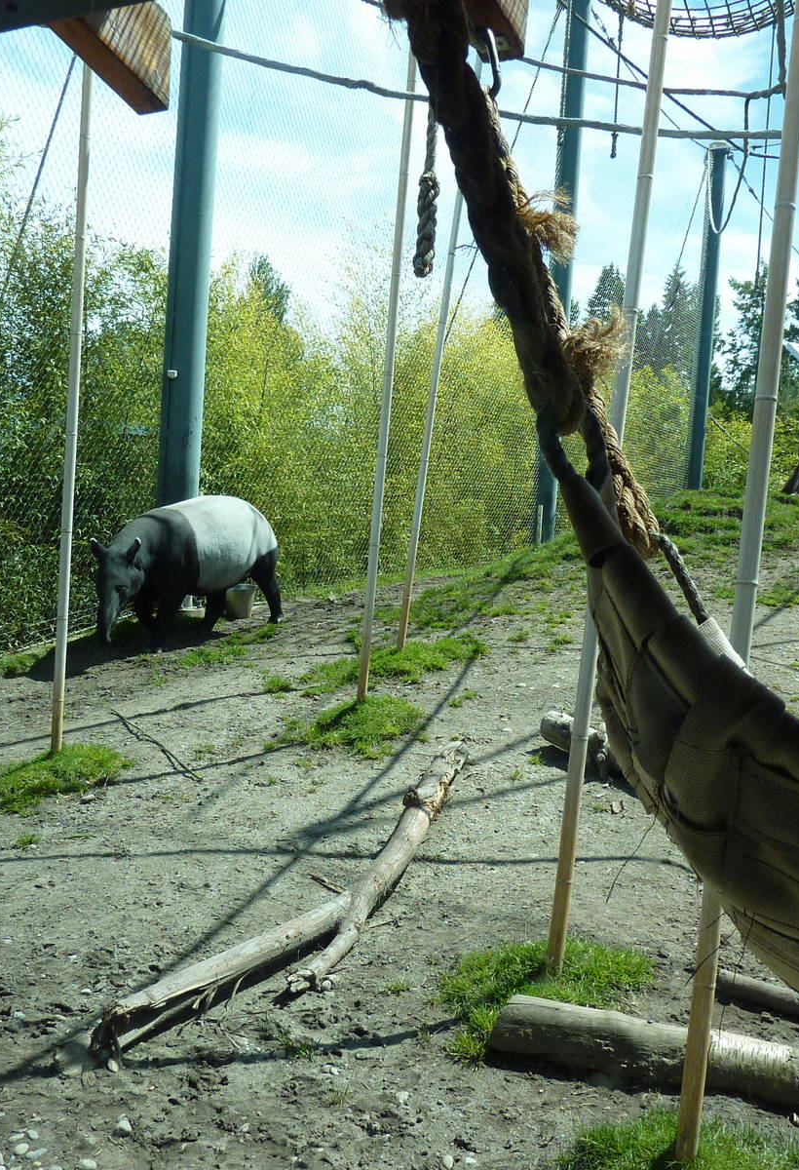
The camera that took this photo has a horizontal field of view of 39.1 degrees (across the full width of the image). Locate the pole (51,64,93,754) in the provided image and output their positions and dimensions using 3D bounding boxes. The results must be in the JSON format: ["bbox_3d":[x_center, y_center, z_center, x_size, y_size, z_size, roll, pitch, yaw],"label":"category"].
[{"bbox_3d":[-1.625,-0.997,5.616,0.053,3.700,0.053,3,3,0],"label":"pole"}]

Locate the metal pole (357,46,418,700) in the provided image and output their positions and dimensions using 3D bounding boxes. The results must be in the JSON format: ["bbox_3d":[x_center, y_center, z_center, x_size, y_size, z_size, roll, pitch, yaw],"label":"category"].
[{"bbox_3d":[-0.069,-1.135,6.295,0.056,3.636,0.056,5,2,-1],"label":"metal pole"}]

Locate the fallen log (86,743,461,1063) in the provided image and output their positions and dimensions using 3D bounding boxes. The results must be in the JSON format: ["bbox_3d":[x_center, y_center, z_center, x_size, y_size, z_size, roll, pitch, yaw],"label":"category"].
[{"bbox_3d":[-0.155,0.987,4.206,0.467,0.170,2.575,3,13,26],"label":"fallen log"}]

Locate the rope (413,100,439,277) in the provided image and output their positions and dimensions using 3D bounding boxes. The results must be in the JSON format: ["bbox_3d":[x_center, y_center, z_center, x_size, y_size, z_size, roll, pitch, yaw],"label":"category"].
[{"bbox_3d":[0.102,-1.367,3.891,0.068,0.605,0.068,3,2,0],"label":"rope"}]

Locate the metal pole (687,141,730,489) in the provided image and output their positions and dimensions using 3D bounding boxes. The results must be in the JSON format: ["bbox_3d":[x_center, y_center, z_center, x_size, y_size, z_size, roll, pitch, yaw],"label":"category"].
[{"bbox_3d":[6.768,-5.835,24.881,0.330,7.821,0.330,4,2,14],"label":"metal pole"}]

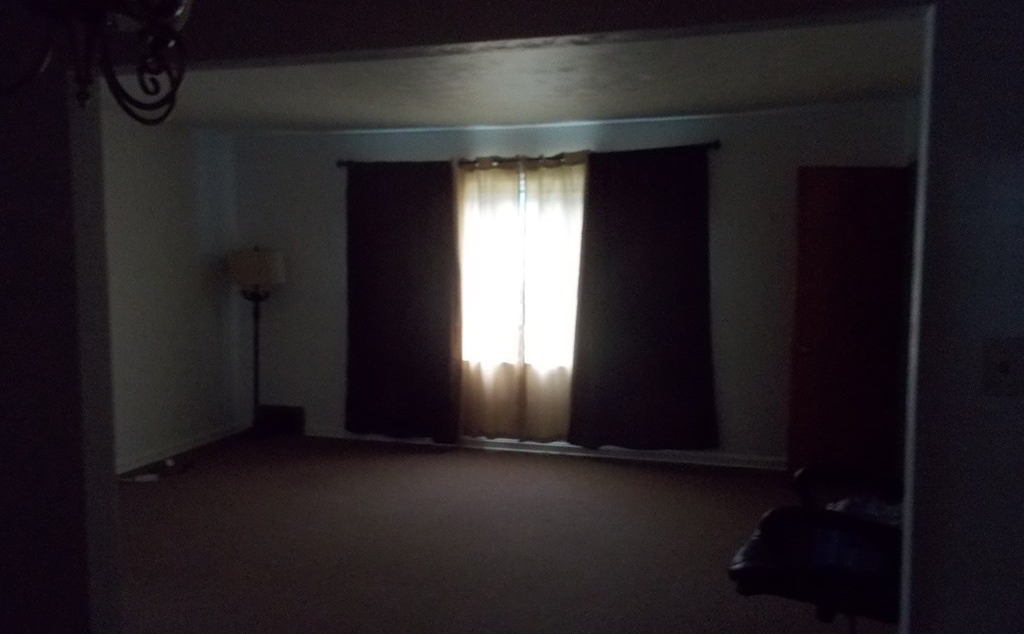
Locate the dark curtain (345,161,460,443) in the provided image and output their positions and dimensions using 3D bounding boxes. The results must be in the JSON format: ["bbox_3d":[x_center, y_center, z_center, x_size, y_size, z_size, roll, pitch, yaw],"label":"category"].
[{"bbox_3d":[-0.873,-0.124,6.672,0.970,2.140,0.100,1,5,17],"label":"dark curtain"}]

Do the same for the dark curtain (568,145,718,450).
[{"bbox_3d":[0.937,-0.117,6.127,1.090,2.130,0.100,1,5,17],"label":"dark curtain"}]

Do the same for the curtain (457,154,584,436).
[{"bbox_3d":[0.059,-0.118,6.402,1.000,2.120,0.090,1,5,17],"label":"curtain"}]

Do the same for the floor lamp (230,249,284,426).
[{"bbox_3d":[-2.046,0.225,6.898,0.450,1.550,0.450,1,5,17],"label":"floor lamp"}]

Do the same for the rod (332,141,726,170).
[{"bbox_3d":[0.019,-1.190,6.325,2.950,0.050,0.090,0,5,17],"label":"rod"}]

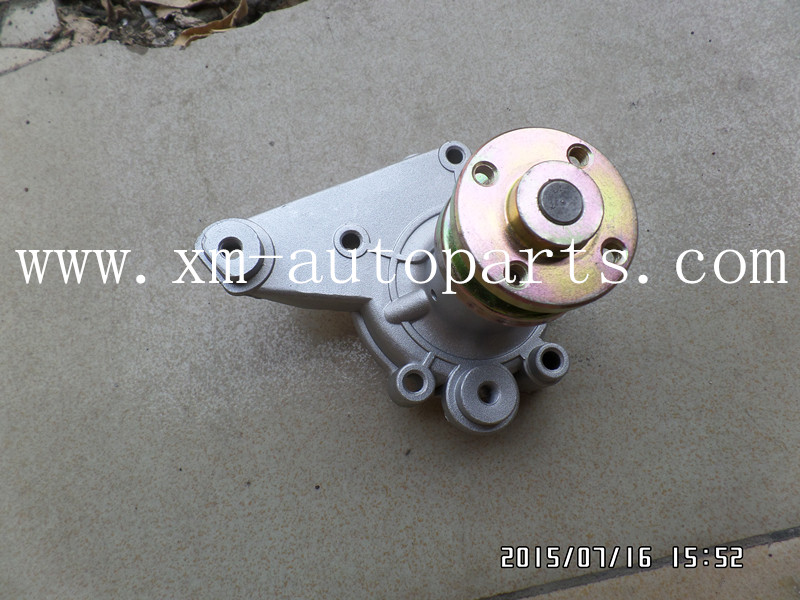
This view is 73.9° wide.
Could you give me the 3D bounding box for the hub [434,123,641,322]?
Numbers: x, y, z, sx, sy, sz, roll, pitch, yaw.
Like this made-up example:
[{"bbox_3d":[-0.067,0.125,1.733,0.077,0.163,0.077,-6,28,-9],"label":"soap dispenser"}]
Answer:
[{"bbox_3d":[0.049,-0.028,0.189,0.067,0.036,0.067,2,76,-9],"label":"hub"}]

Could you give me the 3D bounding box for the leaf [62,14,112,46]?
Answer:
[{"bbox_3d":[-0.216,-0.181,0.359,0.039,0.009,0.023,26,73,6],"label":"leaf"}]

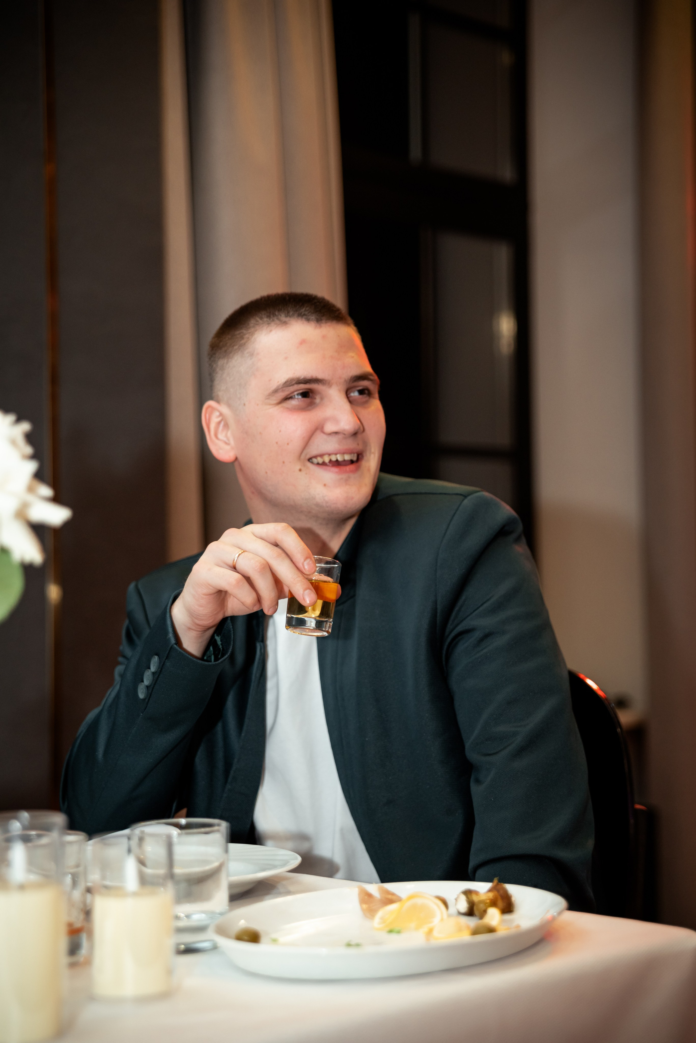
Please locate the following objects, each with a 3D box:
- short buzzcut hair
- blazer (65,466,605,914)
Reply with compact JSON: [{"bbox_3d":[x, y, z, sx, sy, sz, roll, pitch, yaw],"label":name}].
[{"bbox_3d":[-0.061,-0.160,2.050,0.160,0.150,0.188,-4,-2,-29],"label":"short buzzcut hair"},{"bbox_3d":[-0.022,0.255,1.985,0.550,0.600,0.380,0,1,29],"label":"blazer"}]

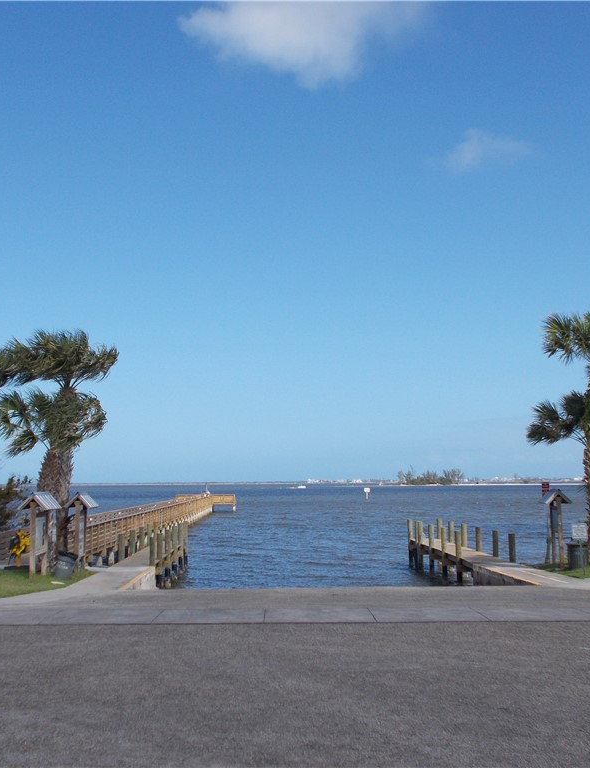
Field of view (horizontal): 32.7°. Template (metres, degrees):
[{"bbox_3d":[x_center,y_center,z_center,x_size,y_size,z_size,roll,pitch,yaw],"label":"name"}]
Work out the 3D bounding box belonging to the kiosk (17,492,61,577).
[{"bbox_3d":[-6.902,4.067,27.227,0.850,2.229,1.700,0,-6,-2],"label":"kiosk"}]

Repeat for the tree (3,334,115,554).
[{"bbox_3d":[-7.140,1.947,30.422,3.471,7.172,3.297,0,-6,0],"label":"tree"}]

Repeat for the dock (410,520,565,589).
[{"bbox_3d":[5.961,5.887,34.001,1.900,1.930,18.494,0,-6,-2],"label":"dock"}]

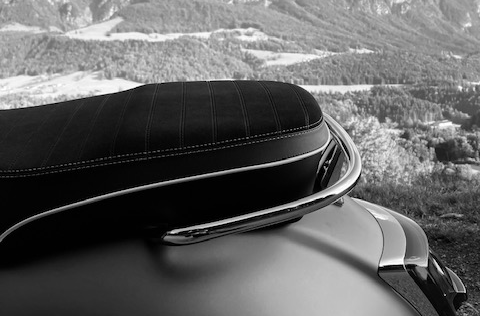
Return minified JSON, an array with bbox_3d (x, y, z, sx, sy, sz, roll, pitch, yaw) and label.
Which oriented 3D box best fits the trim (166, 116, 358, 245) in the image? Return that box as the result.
[{"bbox_3d":[0.027,-0.004,0.712,0.262,0.065,0.305,-2,30,-7],"label":"trim"}]

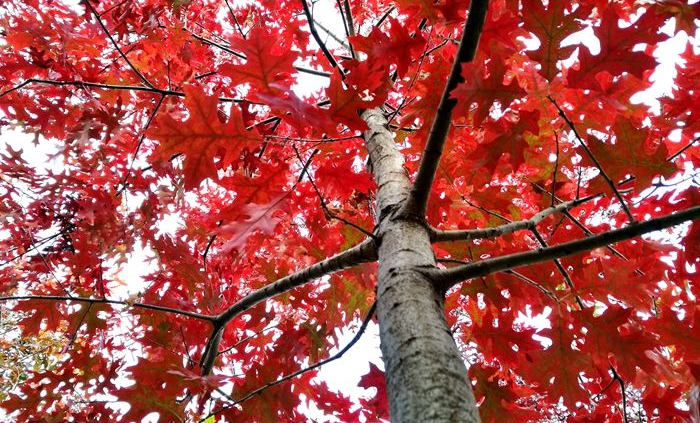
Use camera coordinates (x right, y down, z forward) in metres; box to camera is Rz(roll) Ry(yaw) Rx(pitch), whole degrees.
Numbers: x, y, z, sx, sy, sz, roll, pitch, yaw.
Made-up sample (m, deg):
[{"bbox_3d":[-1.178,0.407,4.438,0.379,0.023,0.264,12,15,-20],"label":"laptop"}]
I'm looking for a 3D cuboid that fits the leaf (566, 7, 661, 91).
[{"bbox_3d":[0.399,-0.251,0.830,0.150,0.035,0.125,-29,-66,23],"label":"leaf"}]

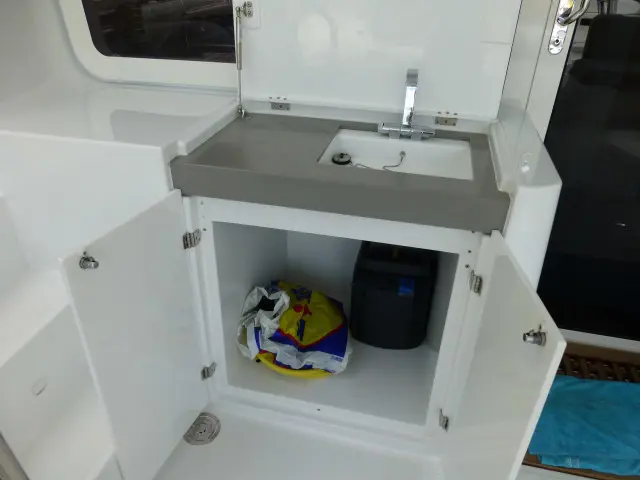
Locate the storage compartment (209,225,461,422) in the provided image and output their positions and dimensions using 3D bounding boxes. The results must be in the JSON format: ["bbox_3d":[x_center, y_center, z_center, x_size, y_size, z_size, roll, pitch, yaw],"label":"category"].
[{"bbox_3d":[0.080,0.129,1.477,0.630,0.604,0.535,8,30,11],"label":"storage compartment"}]

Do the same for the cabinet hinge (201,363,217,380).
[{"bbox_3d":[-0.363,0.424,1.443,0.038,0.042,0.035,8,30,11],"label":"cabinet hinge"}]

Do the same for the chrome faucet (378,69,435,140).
[{"bbox_3d":[0.256,-0.390,1.279,0.168,0.186,0.107,8,30,11],"label":"chrome faucet"}]

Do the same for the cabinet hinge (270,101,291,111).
[{"bbox_3d":[-0.128,-0.433,1.439,0.064,0.024,0.006,8,30,11],"label":"cabinet hinge"}]

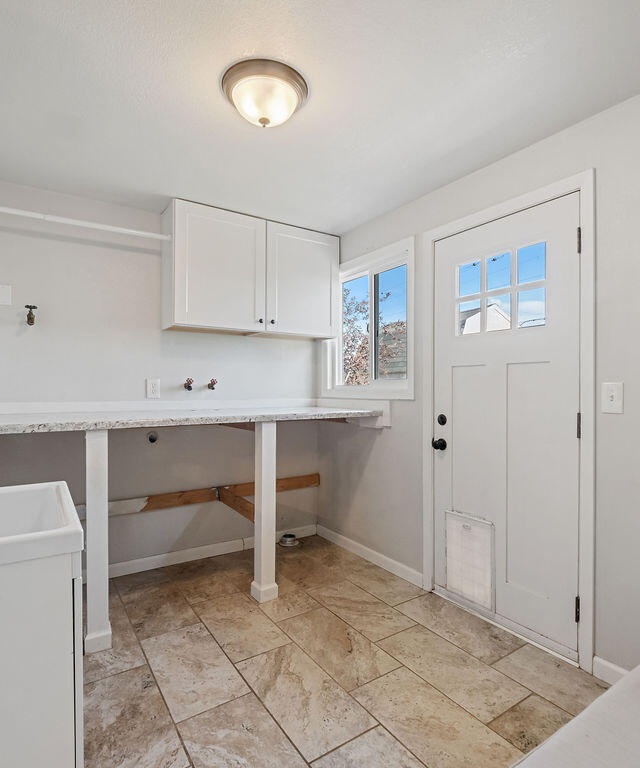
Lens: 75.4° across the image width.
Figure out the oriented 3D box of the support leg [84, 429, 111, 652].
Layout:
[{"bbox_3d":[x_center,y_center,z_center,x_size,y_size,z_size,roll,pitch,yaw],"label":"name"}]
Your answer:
[{"bbox_3d":[-1.052,0.723,1.968,0.108,1.030,0.103,0,0,-31],"label":"support leg"}]

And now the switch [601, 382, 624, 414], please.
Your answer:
[{"bbox_3d":[1.202,0.059,1.704,0.012,0.124,0.078,0,0,-35],"label":"switch"}]

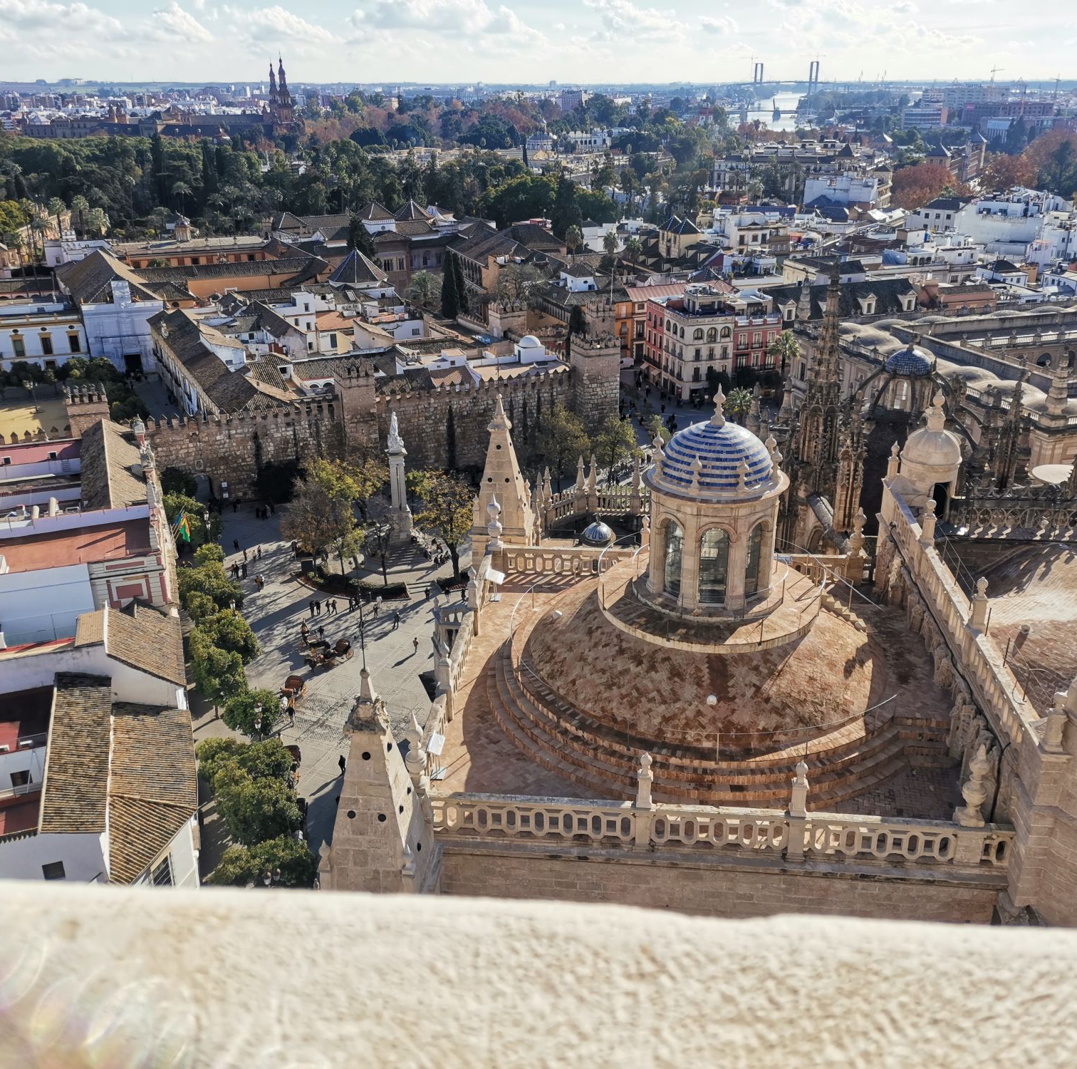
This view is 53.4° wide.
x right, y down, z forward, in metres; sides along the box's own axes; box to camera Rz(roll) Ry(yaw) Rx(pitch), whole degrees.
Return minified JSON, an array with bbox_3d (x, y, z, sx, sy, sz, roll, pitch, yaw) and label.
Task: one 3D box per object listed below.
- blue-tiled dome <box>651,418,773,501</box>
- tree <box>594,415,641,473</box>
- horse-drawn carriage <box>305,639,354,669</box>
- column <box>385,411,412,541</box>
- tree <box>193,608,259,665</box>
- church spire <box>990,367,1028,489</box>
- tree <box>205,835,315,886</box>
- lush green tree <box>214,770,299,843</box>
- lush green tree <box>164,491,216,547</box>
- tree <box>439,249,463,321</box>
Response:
[{"bbox_3d":[6.710,-3.227,39.723,4.400,2.150,4.400,2,23,5],"label":"blue-tiled dome"},{"bbox_3d":[10.870,-11.643,149.379,6.600,10.400,6.600,2,23,5],"label":"tree"},{"bbox_3d":[-20.273,11.661,102.853,4.900,2.300,1.700,-15,27,-32],"label":"horse-drawn carriage"},{"bbox_3d":[-16.383,-6.917,124.667,2.900,15.350,2.900,2,23,5],"label":"column"},{"bbox_3d":[-30.701,11.028,105.831,6.000,5.600,6.000,0,23,0],"label":"tree"},{"bbox_3d":[26.196,-5.093,59.804,1.350,8.400,1.350,2,23,5],"label":"church spire"},{"bbox_3d":[-18.368,23.078,71.338,7.000,5.800,6.200,0,23,0],"label":"tree"},{"bbox_3d":[-20.415,20.251,78.004,6.400,5.800,6.200,0,23,0],"label":"lush green tree"},{"bbox_3d":[-41.695,-1.658,128.390,6.400,6.800,6.200,0,23,0],"label":"lush green tree"},{"bbox_3d":[-20.400,-57.078,246.544,4.600,16.480,4.400,0,23,0],"label":"tree"}]

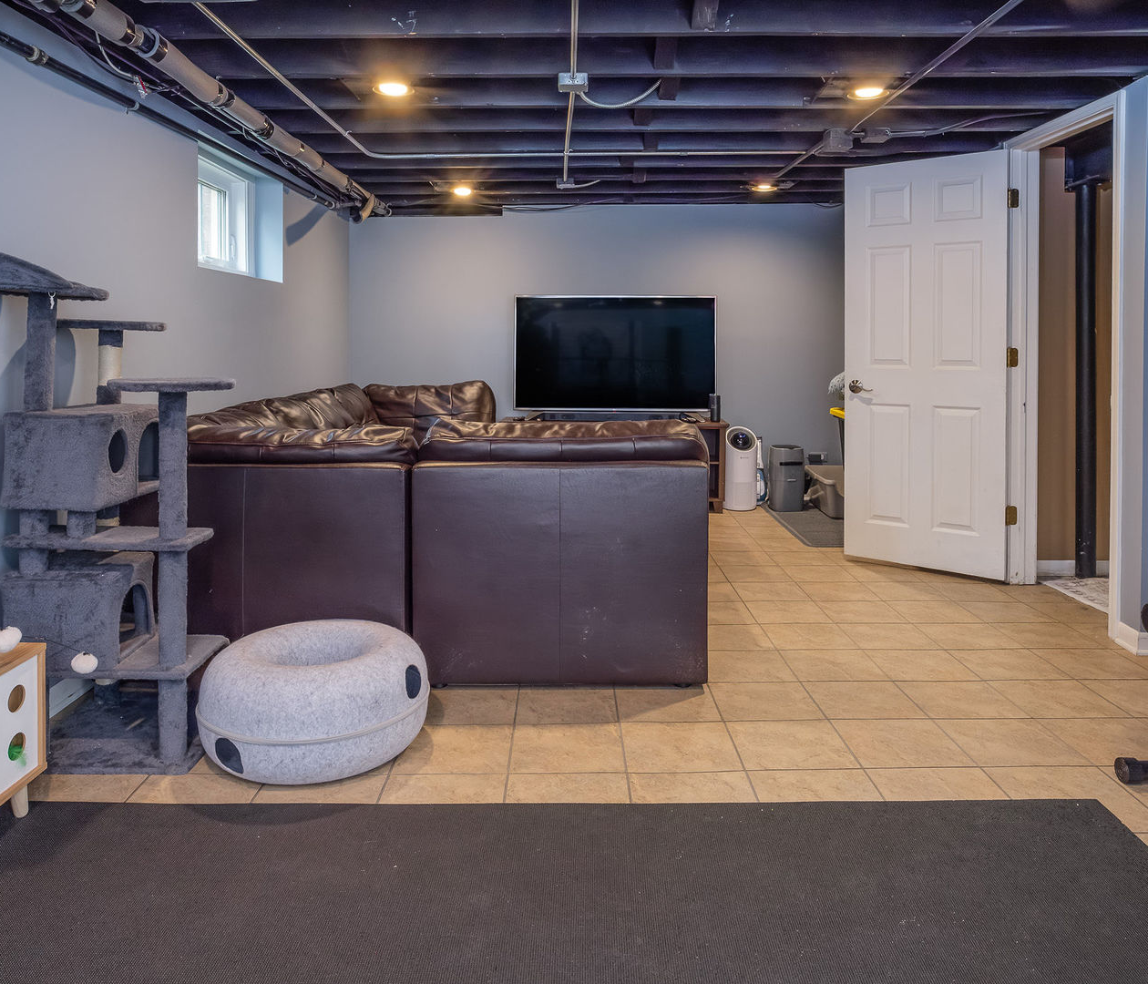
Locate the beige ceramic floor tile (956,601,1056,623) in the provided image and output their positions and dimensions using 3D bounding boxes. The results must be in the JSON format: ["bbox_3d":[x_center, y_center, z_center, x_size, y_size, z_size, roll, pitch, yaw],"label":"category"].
[{"bbox_3d":[1.795,0.500,3.398,0.302,0.010,0.288,0,10,-1],"label":"beige ceramic floor tile"}]

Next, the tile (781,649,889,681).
[{"bbox_3d":[0.907,0.609,2.869,0.305,0.010,0.292,0,9,-1],"label":"tile"}]

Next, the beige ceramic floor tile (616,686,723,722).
[{"bbox_3d":[0.294,0.672,2.613,0.307,0.010,0.300,0,10,0],"label":"beige ceramic floor tile"}]

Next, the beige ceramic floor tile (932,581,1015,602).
[{"bbox_3d":[1.817,0.458,3.728,0.305,0.010,0.292,0,9,-1],"label":"beige ceramic floor tile"}]

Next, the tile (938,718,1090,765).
[{"bbox_3d":[1.232,0.717,2.323,0.307,0.010,0.300,0,10,0],"label":"tile"}]

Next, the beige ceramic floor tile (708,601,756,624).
[{"bbox_3d":[0.590,0.508,3.426,0.305,0.010,0.292,0,9,-1],"label":"beige ceramic floor tile"}]

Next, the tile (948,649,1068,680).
[{"bbox_3d":[1.523,0.609,2.880,0.305,0.010,0.292,0,9,-1],"label":"tile"}]

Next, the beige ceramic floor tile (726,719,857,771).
[{"bbox_3d":[0.596,0.702,2.267,0.302,0.010,0.288,0,10,-1],"label":"beige ceramic floor tile"}]

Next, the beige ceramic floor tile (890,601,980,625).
[{"bbox_3d":[1.490,0.500,3.392,0.302,0.010,0.288,0,10,-1],"label":"beige ceramic floor tile"}]

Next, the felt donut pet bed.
[{"bbox_3d":[-0.722,0.572,2.322,0.610,0.285,0.610,-3,10,-18],"label":"felt donut pet bed"}]

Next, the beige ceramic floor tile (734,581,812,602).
[{"bbox_3d":[0.893,0.458,3.713,0.305,0.010,0.292,0,9,-1],"label":"beige ceramic floor tile"}]

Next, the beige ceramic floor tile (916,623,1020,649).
[{"bbox_3d":[1.539,0.565,3.210,0.307,0.010,0.300,0,10,0],"label":"beige ceramic floor tile"}]

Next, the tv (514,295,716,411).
[{"bbox_3d":[0.303,-0.998,5.930,1.460,0.835,0.060,0,9,-1],"label":"tv"}]

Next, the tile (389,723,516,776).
[{"bbox_3d":[-0.328,0.725,2.315,0.307,0.010,0.300,0,10,0],"label":"tile"}]

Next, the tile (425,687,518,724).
[{"bbox_3d":[-0.330,0.675,2.610,0.307,0.010,0.300,0,10,0],"label":"tile"}]

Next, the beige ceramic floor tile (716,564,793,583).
[{"bbox_3d":[0.869,0.402,3.934,0.302,0.010,0.288,0,10,-1],"label":"beige ceramic floor tile"}]

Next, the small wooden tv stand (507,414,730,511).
[{"bbox_3d":[0.267,-0.188,5.650,1.520,0.575,0.440,0,9,-1],"label":"small wooden tv stand"}]

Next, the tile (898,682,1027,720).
[{"bbox_3d":[1.201,0.650,2.556,0.302,0.010,0.288,0,10,-1],"label":"tile"}]

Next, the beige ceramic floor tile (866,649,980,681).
[{"bbox_3d":[1.247,0.626,2.956,0.311,0.010,0.298,0,9,-1],"label":"beige ceramic floor tile"}]

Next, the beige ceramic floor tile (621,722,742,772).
[{"bbox_3d":[0.291,0.702,2.262,0.302,0.010,0.288,0,10,-1],"label":"beige ceramic floor tile"}]

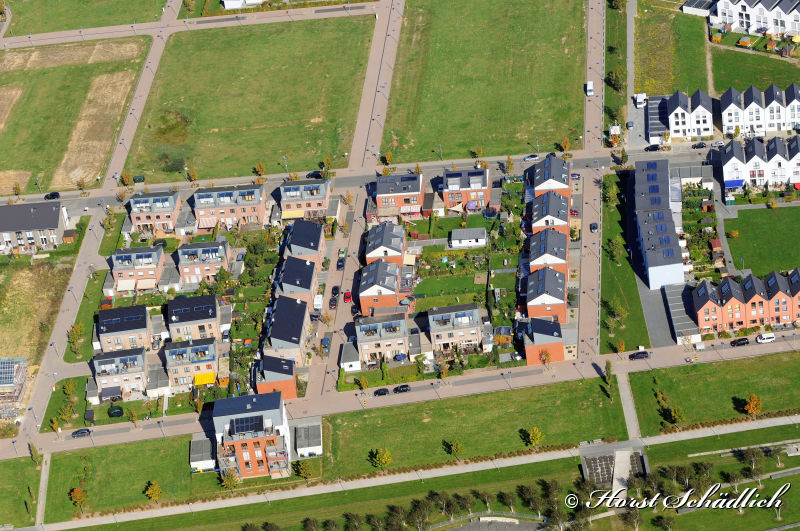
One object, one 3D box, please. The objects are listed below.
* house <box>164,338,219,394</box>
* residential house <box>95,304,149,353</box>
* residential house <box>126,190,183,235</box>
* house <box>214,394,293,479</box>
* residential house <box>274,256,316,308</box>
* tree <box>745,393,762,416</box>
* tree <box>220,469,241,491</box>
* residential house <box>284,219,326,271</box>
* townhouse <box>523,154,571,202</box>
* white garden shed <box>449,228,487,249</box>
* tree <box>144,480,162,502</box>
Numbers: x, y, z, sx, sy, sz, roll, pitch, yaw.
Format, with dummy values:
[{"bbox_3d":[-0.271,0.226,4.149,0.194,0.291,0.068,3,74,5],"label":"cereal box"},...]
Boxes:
[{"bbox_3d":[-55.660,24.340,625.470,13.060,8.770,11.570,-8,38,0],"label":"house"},{"bbox_3d":[-73.864,16.318,627.726,12.730,9.420,9.820,-7,34,4],"label":"residential house"},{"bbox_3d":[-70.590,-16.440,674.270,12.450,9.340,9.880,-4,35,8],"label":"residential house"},{"bbox_3d":[-36.640,41.600,576.820,16.400,15.200,15.250,-7,34,2],"label":"house"},{"bbox_3d":[-28.030,4.960,633.120,9.760,9.490,12.580,-3,35,8],"label":"residential house"},{"bbox_3d":[85.940,34.630,565.890,4.300,6.800,4.300,-6,34,4],"label":"tree"},{"bbox_3d":[-41.418,53.198,569.150,4.410,6.570,4.410,-7,34,3],"label":"tree"},{"bbox_3d":[-26.930,-5.430,657.390,9.960,10.060,11.590,-3,38,7],"label":"residential house"},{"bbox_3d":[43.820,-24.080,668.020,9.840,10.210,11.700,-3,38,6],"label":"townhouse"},{"bbox_3d":[19.056,-7.685,639.770,9.218,2.350,5.428,-4,33,6],"label":"white garden shed"},{"bbox_3d":[-59.990,55.813,569.765,3.730,6.620,3.730,-7,34,3],"label":"tree"}]

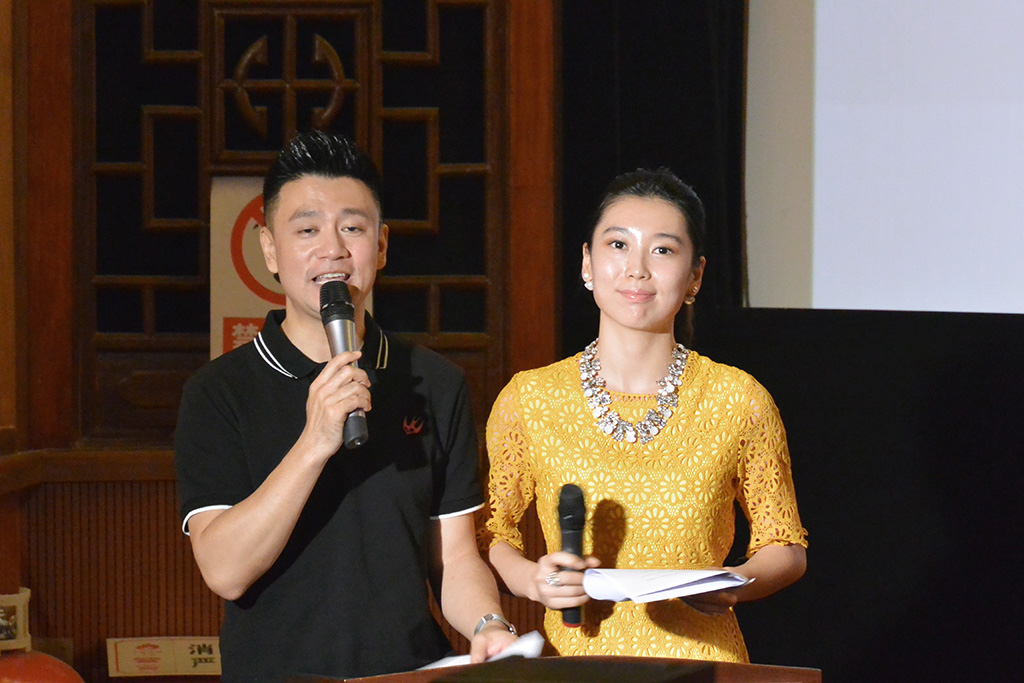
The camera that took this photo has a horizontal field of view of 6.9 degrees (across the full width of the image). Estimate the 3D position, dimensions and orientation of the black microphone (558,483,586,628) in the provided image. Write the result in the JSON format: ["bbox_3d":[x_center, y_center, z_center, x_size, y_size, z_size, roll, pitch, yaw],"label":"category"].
[{"bbox_3d":[0.083,0.296,11.680,0.040,0.215,0.040,0,23,0],"label":"black microphone"}]

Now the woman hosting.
[{"bbox_3d":[0.188,0.590,11.800,0.460,1.680,0.370,0,-4,4],"label":"woman hosting"}]

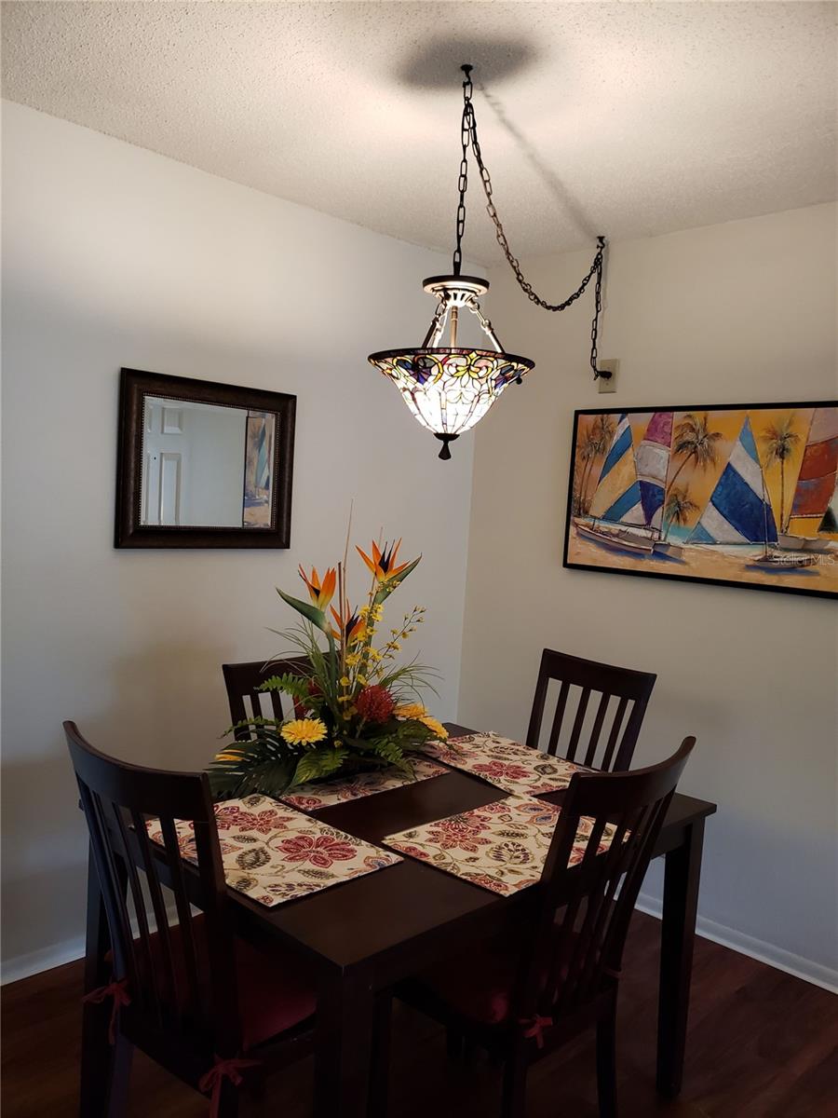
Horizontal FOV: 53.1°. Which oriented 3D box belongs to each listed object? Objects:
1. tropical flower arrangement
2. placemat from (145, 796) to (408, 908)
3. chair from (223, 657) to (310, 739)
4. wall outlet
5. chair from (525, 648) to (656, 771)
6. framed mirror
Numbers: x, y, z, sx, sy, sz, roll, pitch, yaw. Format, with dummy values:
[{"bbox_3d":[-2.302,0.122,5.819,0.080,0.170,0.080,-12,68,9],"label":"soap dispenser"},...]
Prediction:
[{"bbox_3d":[-0.220,0.245,2.166,0.580,0.620,0.470,3,4,-5],"label":"tropical flower arrangement"},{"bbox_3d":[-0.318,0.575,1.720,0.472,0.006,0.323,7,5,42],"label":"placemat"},{"bbox_3d":[-0.256,0.797,2.275,0.460,0.990,0.520,0,5,-44],"label":"chair"},{"bbox_3d":[0.720,-0.696,3.199,0.077,0.122,0.012,7,5,44],"label":"wall outlet"},{"bbox_3d":[0.378,0.819,2.520,0.520,0.990,0.460,0,5,-44],"label":"chair"},{"bbox_3d":[-0.675,-0.302,2.748,0.030,0.540,0.631,7,5,44],"label":"framed mirror"}]

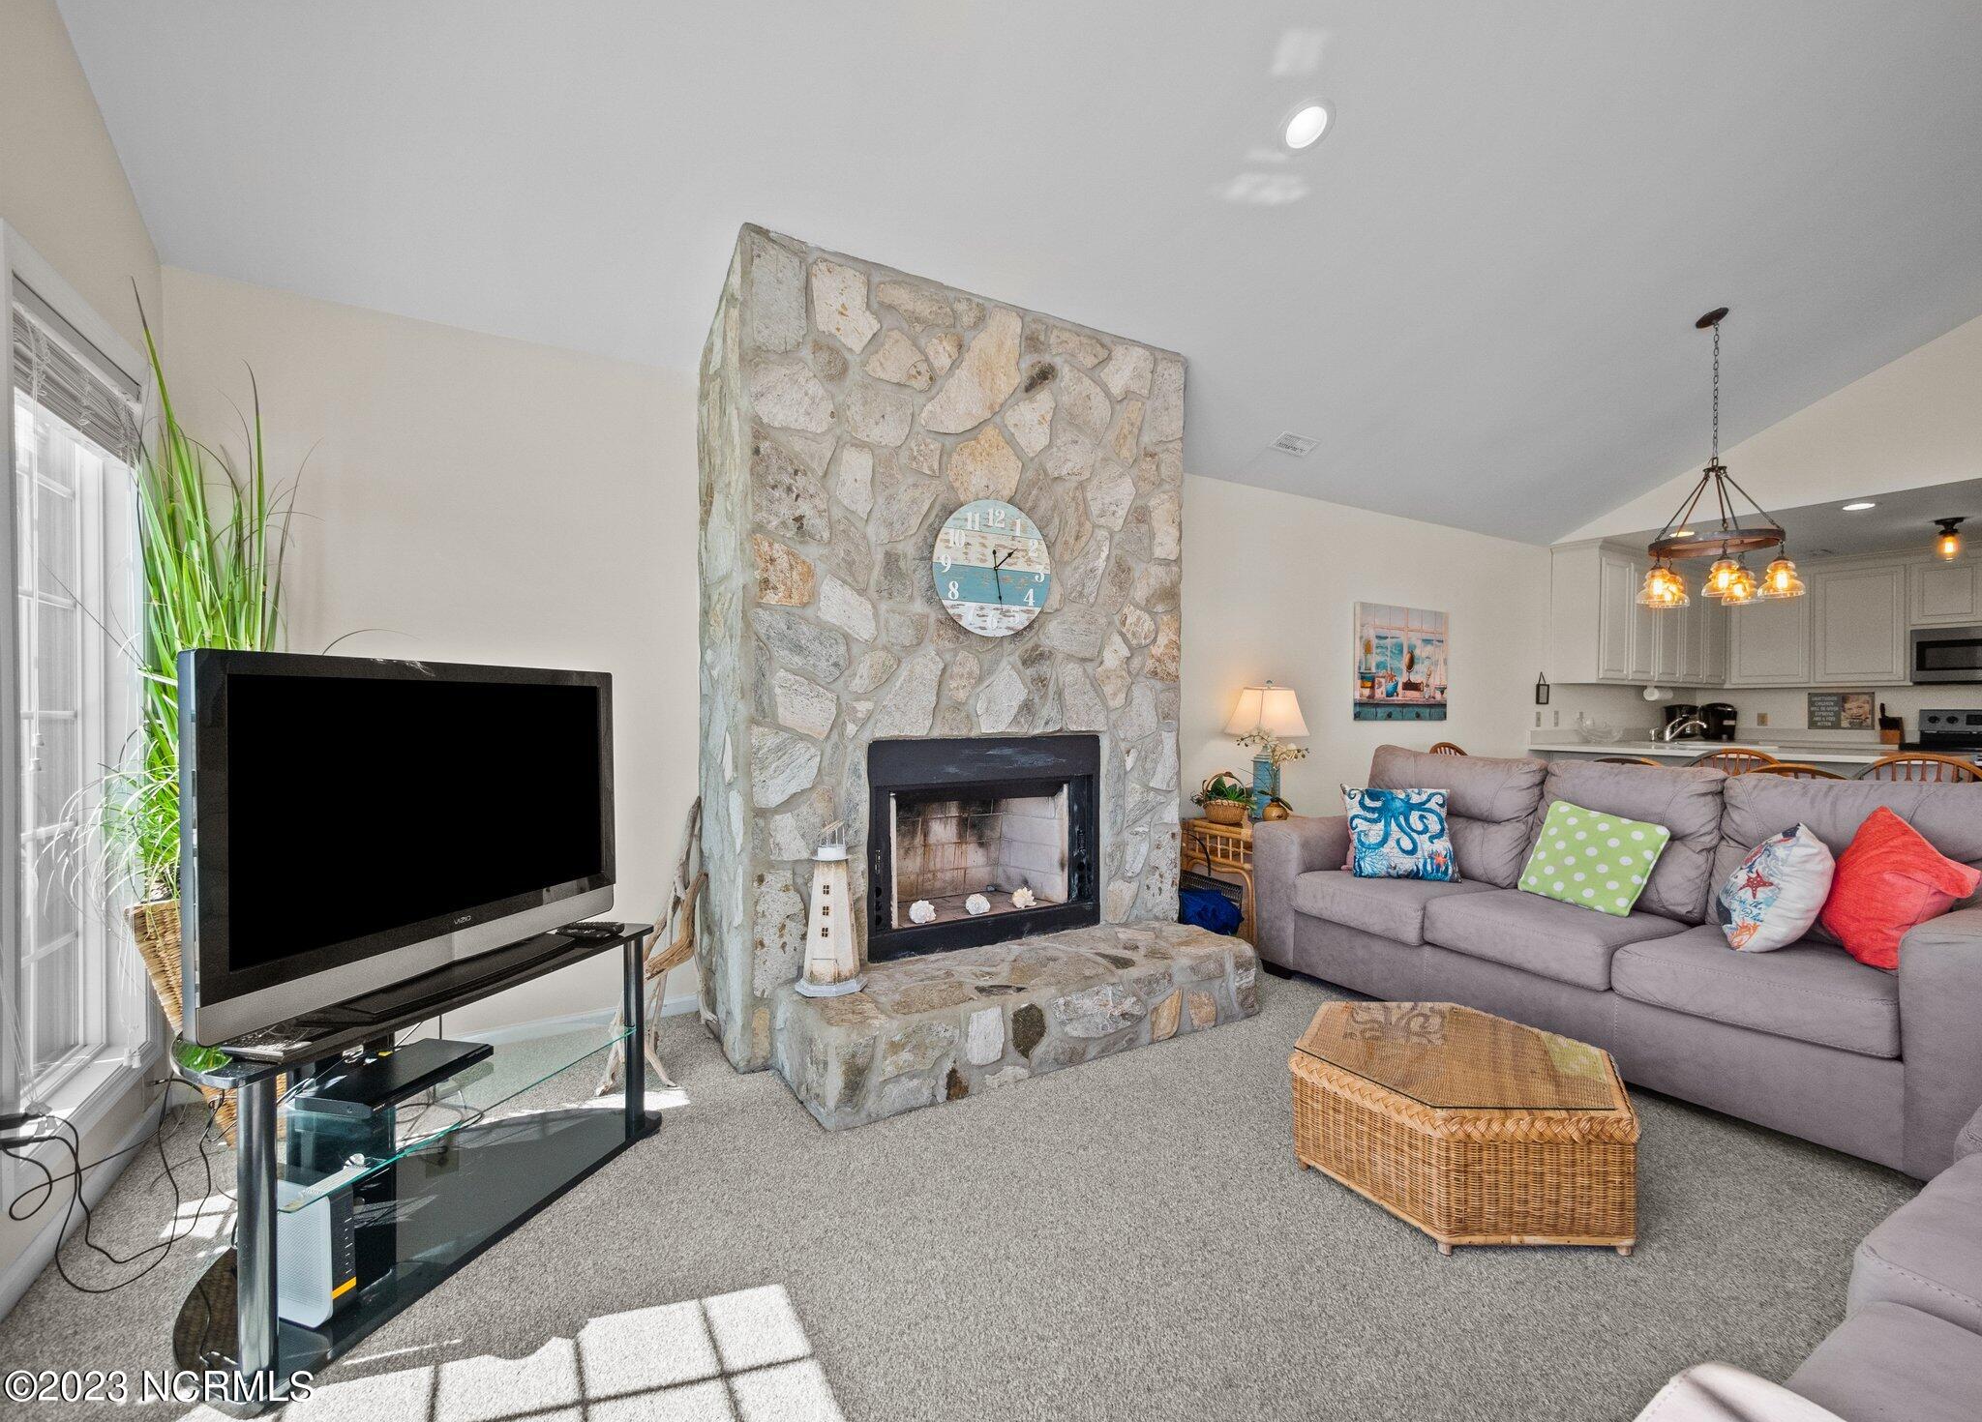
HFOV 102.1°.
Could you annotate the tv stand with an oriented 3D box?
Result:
[{"bbox_3d":[-1.313,0.880,1.857,0.510,0.550,1.000,0,0,17],"label":"tv stand"}]

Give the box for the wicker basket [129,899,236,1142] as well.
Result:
[{"bbox_3d":[-1.976,0.815,2.216,0.450,0.680,0.450,0,0,-31],"label":"wicker basket"}]

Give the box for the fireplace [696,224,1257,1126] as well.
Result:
[{"bbox_3d":[-0.013,-0.205,3.116,1.952,2.720,1.103,0,0,-31],"label":"fireplace"}]

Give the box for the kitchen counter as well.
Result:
[{"bbox_3d":[5.136,0.705,5.608,0.720,0.900,2.200,0,0,-31],"label":"kitchen counter"}]

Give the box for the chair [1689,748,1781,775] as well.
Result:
[{"bbox_3d":[3.996,0.680,4.402,0.520,0.950,0.460,0,0,-31],"label":"chair"}]

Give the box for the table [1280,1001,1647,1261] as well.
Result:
[{"bbox_3d":[1.183,1.005,2.051,0.730,0.300,0.830,0,0,-31],"label":"table"}]

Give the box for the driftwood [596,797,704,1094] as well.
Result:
[{"bbox_3d":[-1.096,0.720,2.645,0.420,0.870,0.460,0,0,-31],"label":"driftwood"}]

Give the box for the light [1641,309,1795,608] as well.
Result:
[{"bbox_3d":[3.655,-1.250,4.050,0.620,1.470,0.620,0,0,-31],"label":"light"}]

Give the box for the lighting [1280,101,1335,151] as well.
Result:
[{"bbox_3d":[1.035,-1.917,2.629,0.175,0.040,0.175,0,-23,-31],"label":"lighting"}]

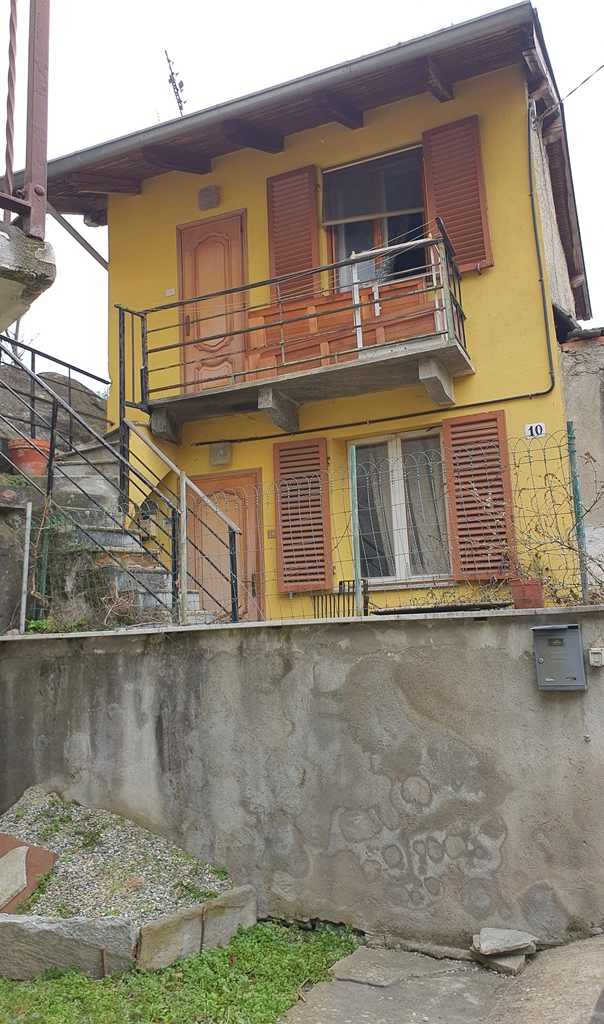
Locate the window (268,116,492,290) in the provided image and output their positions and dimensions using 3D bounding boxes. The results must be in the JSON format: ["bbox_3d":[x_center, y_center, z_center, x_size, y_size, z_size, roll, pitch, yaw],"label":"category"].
[{"bbox_3d":[0.689,-2.886,7.553,2.218,1.548,0.160,-7,-12,21],"label":"window"}]

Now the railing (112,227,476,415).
[{"bbox_3d":[-0.115,-1.608,7.220,3.203,0.985,0.737,-7,-12,21],"label":"railing"}]

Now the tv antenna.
[{"bbox_3d":[-1.700,-5.759,10.336,0.300,0.350,1.050,-3,-11,1],"label":"tv antenna"}]

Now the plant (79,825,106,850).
[{"bbox_3d":[-1.242,1.909,4.558,0.160,0.100,0.160,-4,-11,10],"label":"plant"}]

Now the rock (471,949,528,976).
[{"bbox_3d":[1.006,2.259,3.931,0.200,0.075,0.280,5,-13,-33],"label":"rock"}]

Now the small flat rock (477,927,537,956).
[{"bbox_3d":[1.044,2.188,3.916,0.290,0.070,0.260,-4,-11,10],"label":"small flat rock"}]

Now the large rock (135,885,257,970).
[{"bbox_3d":[-0.578,2.249,4.195,0.110,0.250,0.800,-13,-15,43],"label":"large rock"}]

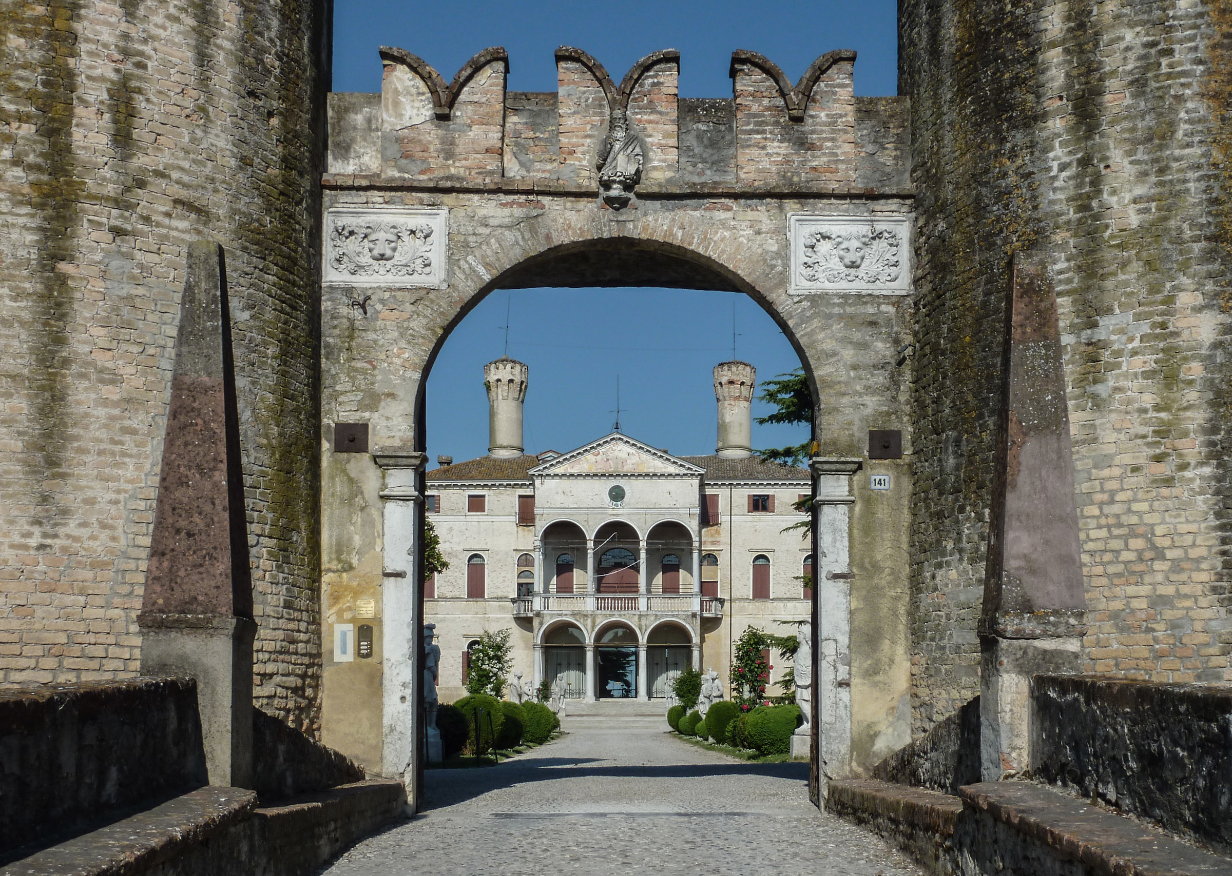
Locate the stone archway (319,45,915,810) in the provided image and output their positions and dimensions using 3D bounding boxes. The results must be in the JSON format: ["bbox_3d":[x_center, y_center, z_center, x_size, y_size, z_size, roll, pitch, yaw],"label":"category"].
[{"bbox_3d":[0.009,-0.100,12.900,5.200,6.700,1.000,0,-2,0],"label":"stone archway"}]

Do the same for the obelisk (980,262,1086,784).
[{"bbox_3d":[2.477,0.477,8.450,0.540,3.100,0.540,0,-2,0],"label":"obelisk"}]

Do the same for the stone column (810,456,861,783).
[{"bbox_3d":[1.931,1.597,12.500,0.440,2.850,0.400,0,-2,0],"label":"stone column"}]

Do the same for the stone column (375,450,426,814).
[{"bbox_3d":[-1.976,1.778,13.050,0.440,3.250,0.430,0,-2,0],"label":"stone column"}]

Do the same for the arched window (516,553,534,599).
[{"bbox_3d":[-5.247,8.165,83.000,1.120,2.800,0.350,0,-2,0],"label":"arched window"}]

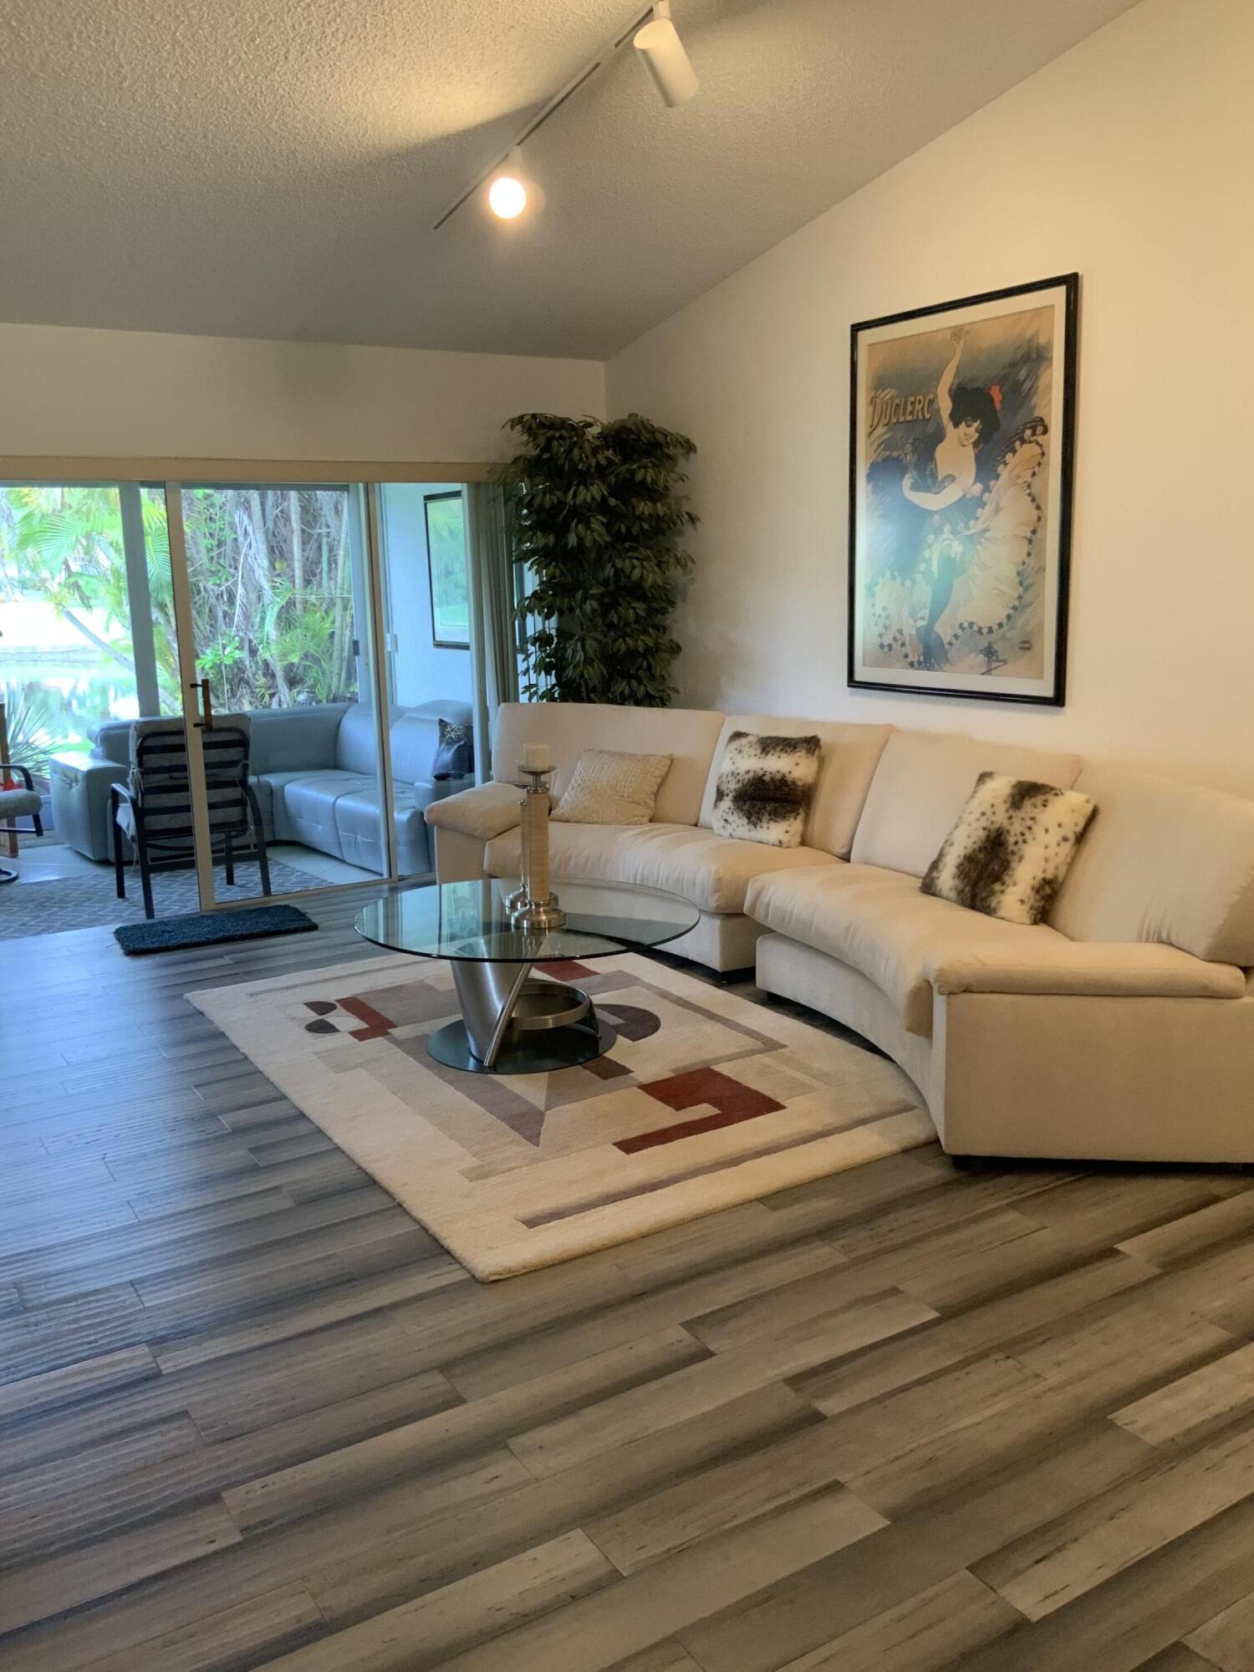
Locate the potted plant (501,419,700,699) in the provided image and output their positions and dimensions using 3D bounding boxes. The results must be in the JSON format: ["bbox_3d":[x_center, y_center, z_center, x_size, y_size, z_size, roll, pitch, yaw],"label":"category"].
[{"bbox_3d":[-0.131,-0.870,6.673,0.820,2.177,0.820,-1,11,0],"label":"potted plant"}]

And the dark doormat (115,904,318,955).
[{"bbox_3d":[-1.770,0.398,6.029,0.799,0.025,0.383,-8,13,-31],"label":"dark doormat"}]

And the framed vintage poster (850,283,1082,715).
[{"bbox_3d":[1.181,-1.225,5.160,0.035,1.415,1.118,-8,13,-31],"label":"framed vintage poster"}]

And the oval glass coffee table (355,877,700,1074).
[{"bbox_3d":[-0.326,0.452,4.476,1.071,0.418,1.071,-8,13,-31],"label":"oval glass coffee table"}]

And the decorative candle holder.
[{"bbox_3d":[-0.279,0.025,4.275,0.172,0.497,0.172,-1,11,0],"label":"decorative candle holder"}]

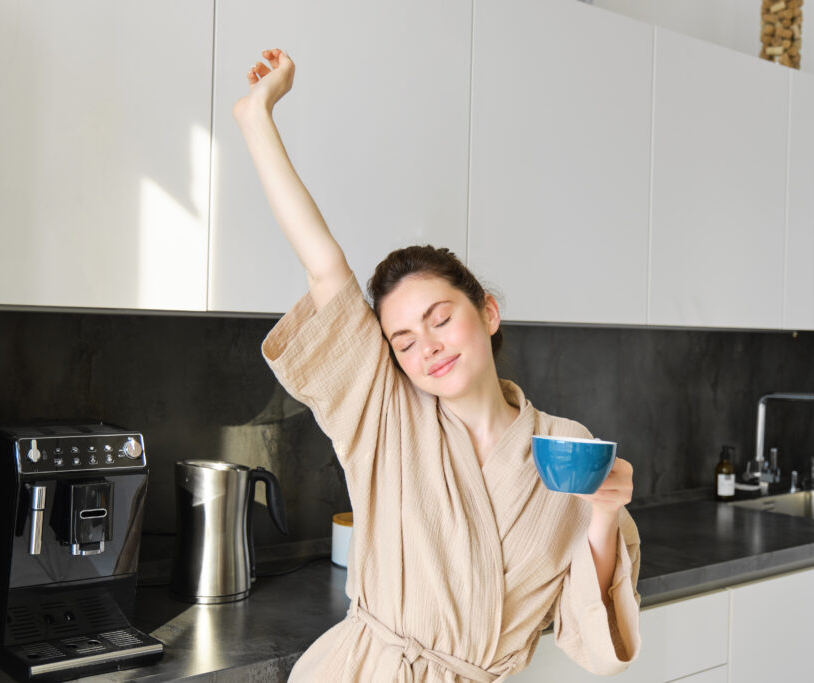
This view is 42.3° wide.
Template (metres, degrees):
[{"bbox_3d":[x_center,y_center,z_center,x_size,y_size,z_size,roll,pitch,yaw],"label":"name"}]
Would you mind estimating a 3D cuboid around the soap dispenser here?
[{"bbox_3d":[0.990,0.407,3.259,0.059,0.170,0.062,1,1,-41],"label":"soap dispenser"}]

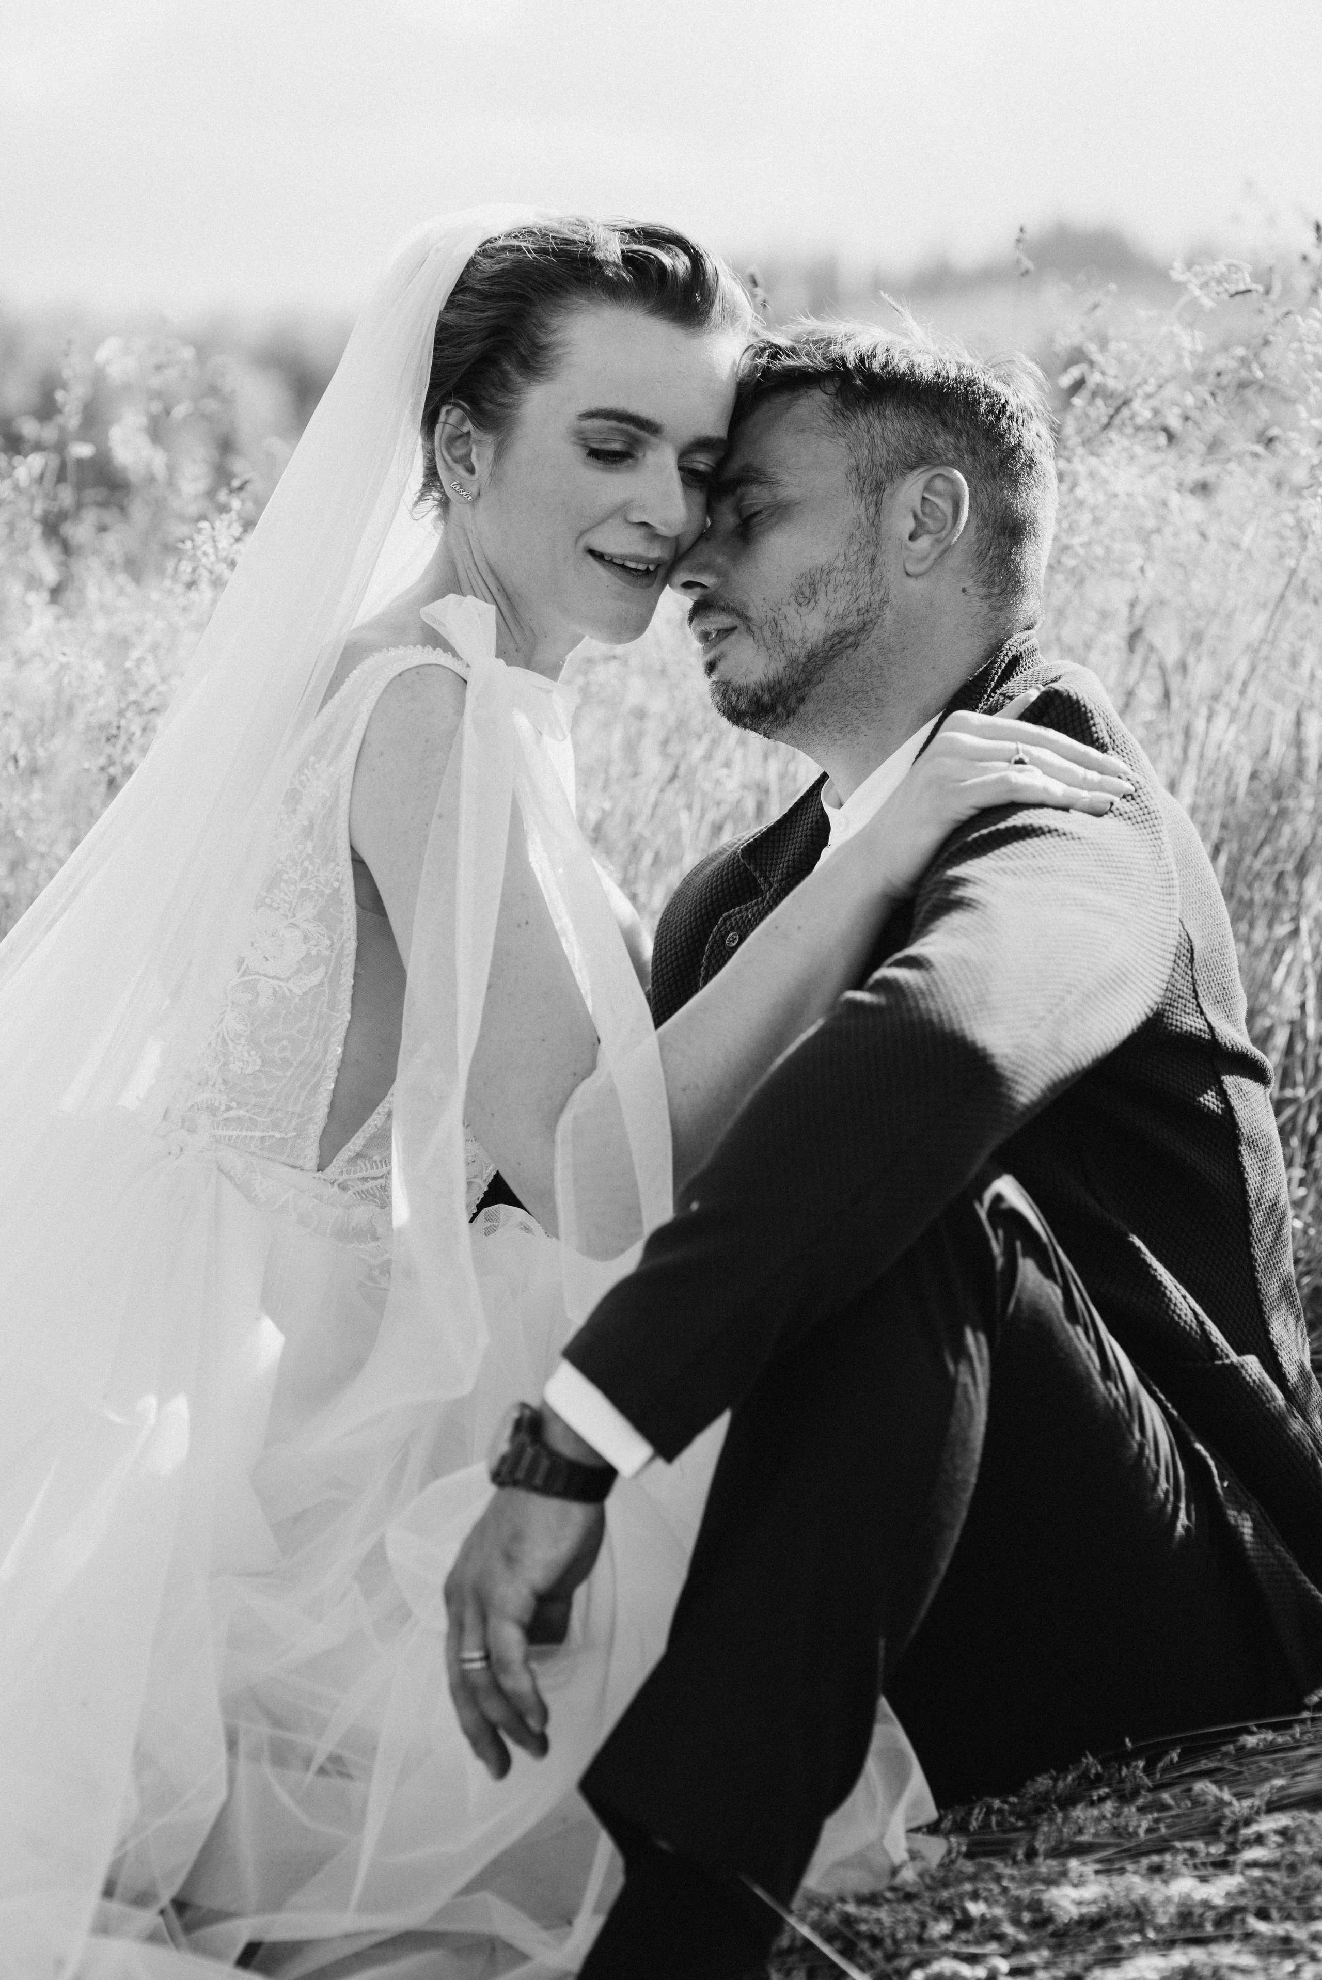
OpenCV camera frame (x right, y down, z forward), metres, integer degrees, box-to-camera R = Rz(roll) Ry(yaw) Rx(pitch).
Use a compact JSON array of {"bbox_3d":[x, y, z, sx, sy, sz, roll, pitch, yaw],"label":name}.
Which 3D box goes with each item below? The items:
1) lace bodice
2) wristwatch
[{"bbox_3d":[-0.157,-0.030,2.770,0.225,0.355,0.320,16,6,-2],"label":"lace bodice"},{"bbox_3d":[-0.062,0.263,2.650,0.064,0.046,0.068,21,0,7],"label":"wristwatch"}]

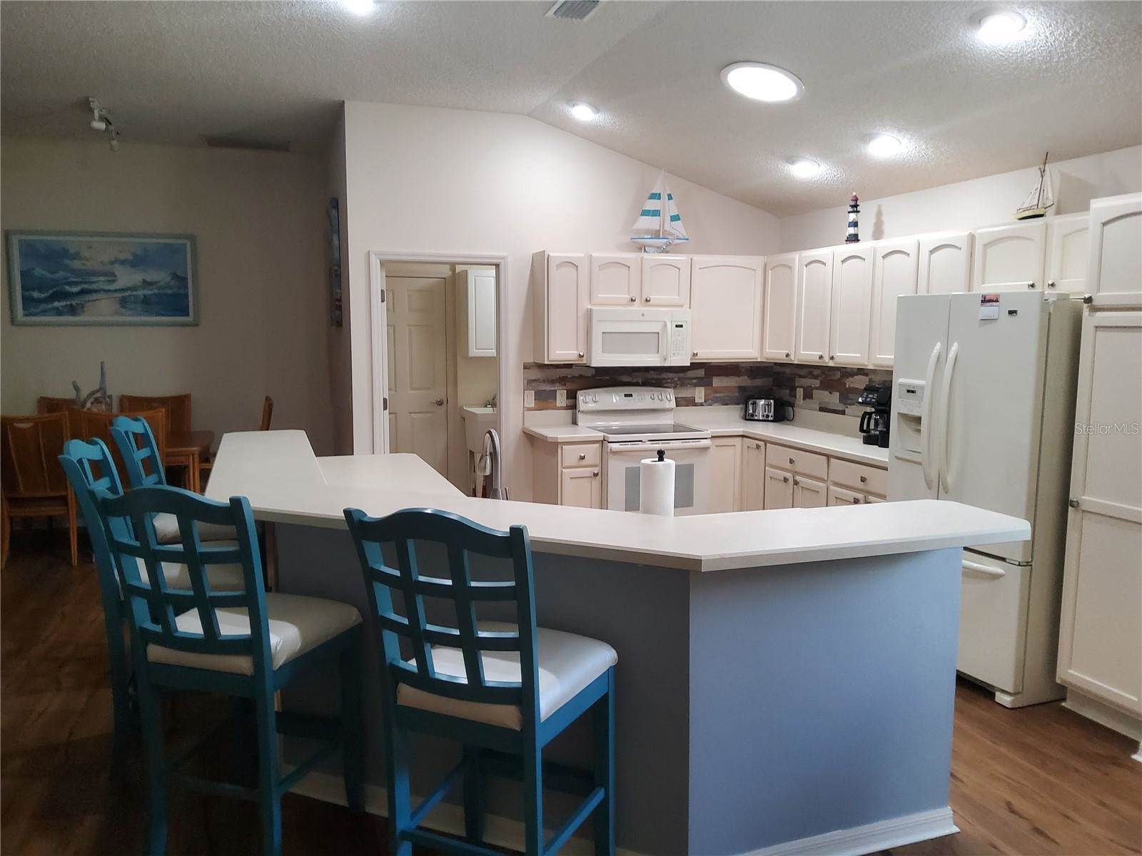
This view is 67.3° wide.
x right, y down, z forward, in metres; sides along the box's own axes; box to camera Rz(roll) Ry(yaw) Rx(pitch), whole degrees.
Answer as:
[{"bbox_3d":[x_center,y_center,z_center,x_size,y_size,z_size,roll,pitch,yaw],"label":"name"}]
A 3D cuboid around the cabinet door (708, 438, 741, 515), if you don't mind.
[{"bbox_3d":[1.079,0.429,6.049,0.260,0.740,0.022,-2,7,-19],"label":"cabinet door"}]

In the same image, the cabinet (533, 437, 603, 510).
[{"bbox_3d":[-0.030,0.487,5.992,0.300,0.876,0.625,-2,7,-19],"label":"cabinet"}]

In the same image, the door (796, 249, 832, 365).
[{"bbox_3d":[1.619,-0.797,5.704,0.022,0.712,0.384,-2,7,-19],"label":"door"}]

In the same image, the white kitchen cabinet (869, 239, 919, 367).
[{"bbox_3d":[2.028,-0.718,5.047,0.330,0.755,0.400,-2,7,-19],"label":"white kitchen cabinet"}]

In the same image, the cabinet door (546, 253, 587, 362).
[{"bbox_3d":[-0.033,-0.820,5.863,0.275,0.727,0.020,-2,8,-19],"label":"cabinet door"}]

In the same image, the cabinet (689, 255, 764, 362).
[{"bbox_3d":[1.089,-0.891,6.410,0.635,0.763,0.315,-2,8,-19],"label":"cabinet"}]

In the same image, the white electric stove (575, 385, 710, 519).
[{"bbox_3d":[0.494,0.317,6.099,0.765,1.190,0.700,-2,7,-19],"label":"white electric stove"}]

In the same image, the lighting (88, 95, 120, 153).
[{"bbox_3d":[-3.251,-2.088,5.985,0.120,0.170,1.080,-2,8,-19],"label":"lighting"}]

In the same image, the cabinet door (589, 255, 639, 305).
[{"bbox_3d":[0.306,-1.027,5.955,0.378,0.350,0.020,-2,8,-19],"label":"cabinet door"}]

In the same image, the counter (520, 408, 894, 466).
[{"bbox_3d":[0.978,0.051,5.423,2.090,0.140,2.240,-2,7,-19],"label":"counter"}]

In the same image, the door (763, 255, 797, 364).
[{"bbox_3d":[1.496,-0.849,6.115,0.022,0.735,0.400,-2,7,-19],"label":"door"}]

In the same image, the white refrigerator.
[{"bbox_3d":[2.119,0.263,4.089,0.820,1.770,0.860,-2,8,-19],"label":"white refrigerator"}]

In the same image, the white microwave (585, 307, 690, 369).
[{"bbox_3d":[0.436,-0.652,6.173,0.755,0.400,0.390,-2,8,-19],"label":"white microwave"}]

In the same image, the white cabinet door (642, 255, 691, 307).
[{"bbox_3d":[0.677,-1.038,6.083,0.370,0.352,0.020,-2,8,-19],"label":"white cabinet door"}]

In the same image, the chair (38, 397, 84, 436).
[{"bbox_3d":[-3.911,0.298,6.745,0.530,1.050,0.570,-2,7,-19],"label":"chair"}]

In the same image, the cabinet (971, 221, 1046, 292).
[{"bbox_3d":[2.132,-0.810,4.173,0.022,0.320,0.430,-2,7,-19],"label":"cabinet"}]

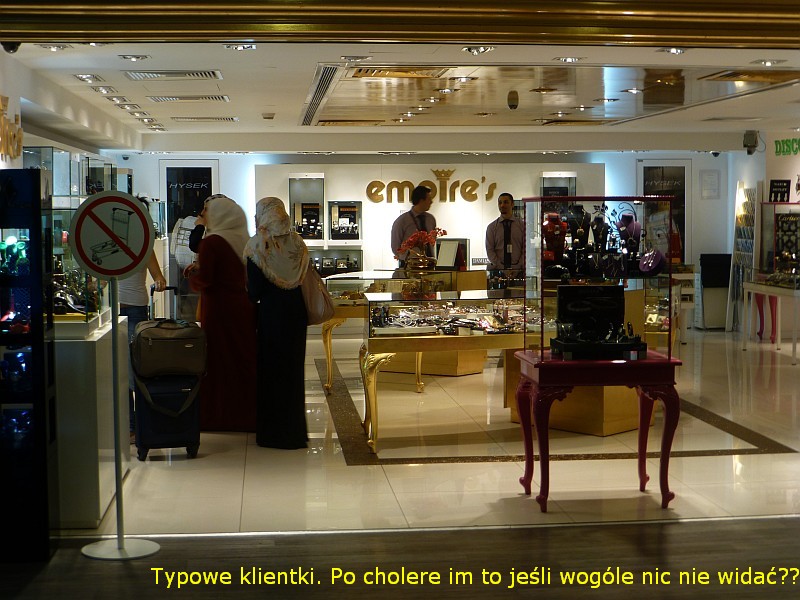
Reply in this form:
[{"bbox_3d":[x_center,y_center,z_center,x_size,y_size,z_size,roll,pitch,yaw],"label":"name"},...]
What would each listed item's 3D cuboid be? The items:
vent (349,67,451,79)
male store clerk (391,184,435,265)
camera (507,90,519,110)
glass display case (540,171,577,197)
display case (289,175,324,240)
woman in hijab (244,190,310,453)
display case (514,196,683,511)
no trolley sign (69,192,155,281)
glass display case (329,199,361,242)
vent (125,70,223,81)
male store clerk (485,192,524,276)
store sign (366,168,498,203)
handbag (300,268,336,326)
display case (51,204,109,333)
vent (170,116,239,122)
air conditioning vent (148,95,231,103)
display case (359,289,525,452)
[{"bbox_3d":[-0.022,-1.418,8.316,0.651,0.050,0.651,-1,4,-6],"label":"vent"},{"bbox_3d":[0.140,-0.264,13.288,0.490,1.727,0.310,-4,5,-44],"label":"male store clerk"},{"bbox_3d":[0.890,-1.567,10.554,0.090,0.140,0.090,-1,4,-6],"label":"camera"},{"bbox_3d":[1.896,-1.121,16.095,0.400,0.800,0.270,-1,4,-6],"label":"glass display case"},{"bbox_3d":[-1.105,-1.097,15.900,0.420,0.810,0.270,-1,4,-6],"label":"display case"},{"bbox_3d":[-0.772,0.139,8.564,0.430,1.583,0.310,-2,4,-28],"label":"woman in hijab"},{"bbox_3d":[1.018,0.269,6.968,0.755,1.585,0.570,-1,4,-6],"label":"display case"},{"bbox_3d":[-1.282,-0.285,5.976,0.390,0.400,0.020,0,4,8],"label":"no trolley sign"},{"bbox_3d":[-0.659,-0.913,15.837,0.400,0.510,0.250,-1,4,-6],"label":"glass display case"},{"bbox_3d":[-1.435,-1.429,8.490,0.608,0.050,0.597,-1,4,-6],"label":"vent"},{"bbox_3d":[1.145,-0.314,14.390,0.500,1.663,0.320,0,4,1],"label":"male store clerk"},{"bbox_3d":[0.396,-1.357,15.998,1.588,0.411,0.050,-1,4,-6],"label":"store sign"},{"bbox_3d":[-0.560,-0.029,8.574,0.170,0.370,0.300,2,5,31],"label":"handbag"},{"bbox_3d":[-1.805,-0.158,7.115,0.400,0.630,1.080,-1,4,-6],"label":"display case"},{"bbox_3d":[-1.850,-1.720,12.724,0.630,0.040,0.600,-1,4,-6],"label":"vent"},{"bbox_3d":[-1.620,-1.556,10.336,0.608,0.050,0.597,-1,4,-6],"label":"air conditioning vent"},{"bbox_3d":[0.387,0.442,8.657,1.280,0.950,0.800,-1,4,-6],"label":"display case"}]

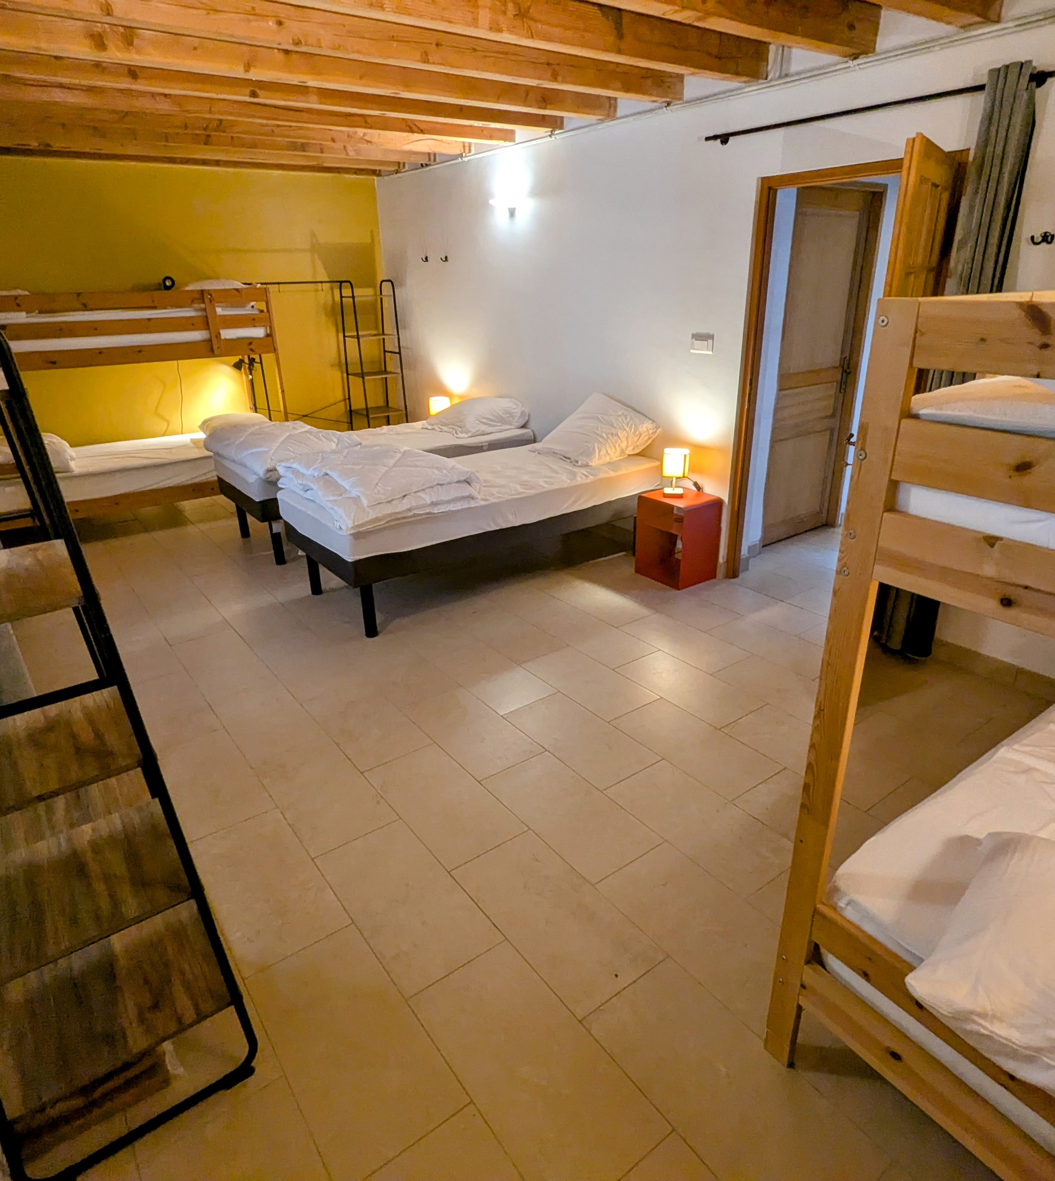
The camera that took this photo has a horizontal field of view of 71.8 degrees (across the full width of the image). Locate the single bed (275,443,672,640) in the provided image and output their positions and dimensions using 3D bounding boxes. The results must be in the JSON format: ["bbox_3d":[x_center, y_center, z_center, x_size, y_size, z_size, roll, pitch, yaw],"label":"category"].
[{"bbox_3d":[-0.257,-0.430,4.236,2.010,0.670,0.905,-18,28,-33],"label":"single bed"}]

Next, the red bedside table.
[{"bbox_3d":[0.856,-0.307,4.141,0.305,0.472,0.335,-18,28,-33],"label":"red bedside table"}]

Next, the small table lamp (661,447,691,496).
[{"bbox_3d":[0.815,-0.652,4.010,0.140,0.270,0.125,3,24,11],"label":"small table lamp"}]

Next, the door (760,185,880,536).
[{"bbox_3d":[1.726,-1.291,4.391,0.730,2.030,0.045,-18,28,-33],"label":"door"}]

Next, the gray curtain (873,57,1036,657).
[{"bbox_3d":[1.678,-0.738,2.880,0.130,2.230,0.240,-18,28,-33],"label":"gray curtain"}]

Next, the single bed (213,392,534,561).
[{"bbox_3d":[-1.004,-0.838,5.155,2.020,0.720,0.910,-18,28,-33],"label":"single bed"}]

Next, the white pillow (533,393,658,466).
[{"bbox_3d":[0.393,-0.950,4.415,0.560,0.140,0.580,-37,42,-17],"label":"white pillow"}]

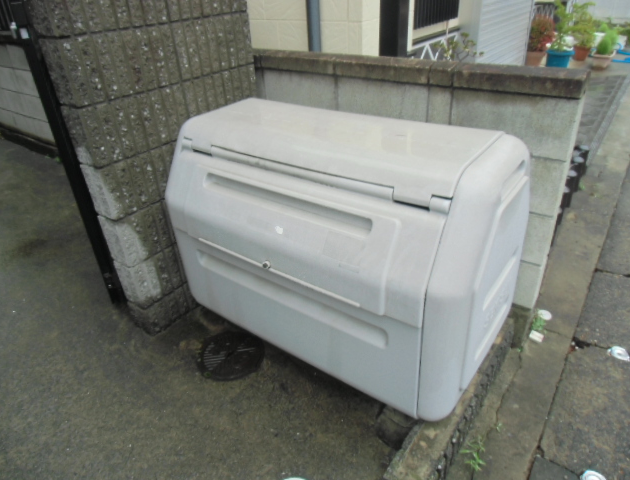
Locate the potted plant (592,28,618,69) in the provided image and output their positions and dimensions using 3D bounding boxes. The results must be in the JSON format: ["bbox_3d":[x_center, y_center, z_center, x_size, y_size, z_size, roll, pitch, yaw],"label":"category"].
[{"bbox_3d":[3.728,-2.462,5.697,0.230,0.435,0.470,19,38,34],"label":"potted plant"}]

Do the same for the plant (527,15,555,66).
[{"bbox_3d":[2.803,-2.447,5.532,0.356,0.690,0.356,19,38,34],"label":"plant"}]

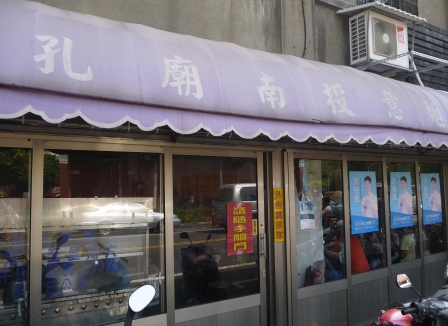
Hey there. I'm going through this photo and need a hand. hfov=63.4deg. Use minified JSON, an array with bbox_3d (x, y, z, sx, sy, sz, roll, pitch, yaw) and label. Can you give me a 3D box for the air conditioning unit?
[{"bbox_3d":[1.838,-1.405,4.280,0.725,0.555,0.260,1,-5,-31],"label":"air conditioning unit"}]

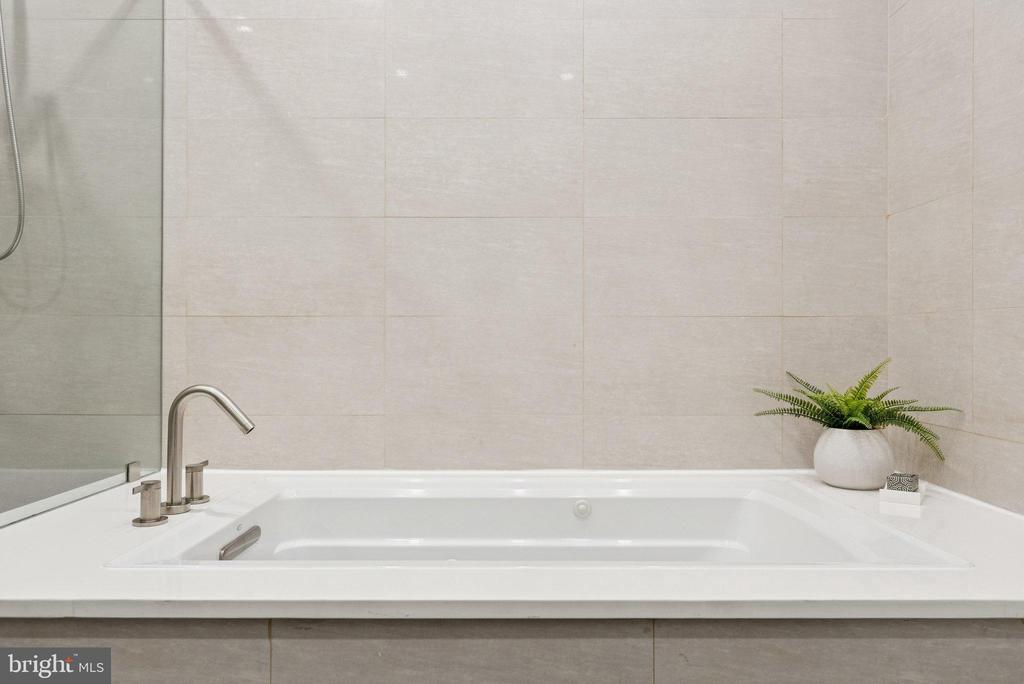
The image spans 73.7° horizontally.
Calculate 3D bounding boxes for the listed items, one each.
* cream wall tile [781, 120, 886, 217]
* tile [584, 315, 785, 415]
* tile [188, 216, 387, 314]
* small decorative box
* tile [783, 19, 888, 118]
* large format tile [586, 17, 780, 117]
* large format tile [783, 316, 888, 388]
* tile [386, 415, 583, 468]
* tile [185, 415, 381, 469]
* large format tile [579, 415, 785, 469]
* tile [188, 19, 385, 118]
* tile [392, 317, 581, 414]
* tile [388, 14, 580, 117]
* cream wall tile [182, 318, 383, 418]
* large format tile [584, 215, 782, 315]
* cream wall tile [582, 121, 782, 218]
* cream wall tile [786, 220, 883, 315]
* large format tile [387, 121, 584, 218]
[{"bbox_3d":[0.990,-0.533,2.099,0.322,0.302,0.010,0,0,0],"label":"cream wall tile"},{"bbox_3d":[0.524,0.073,2.100,0.609,0.302,0.010,0,0,0],"label":"tile"},{"bbox_3d":[-0.693,-0.231,2.100,0.606,0.303,0.010,0,0,0],"label":"tile"},{"bbox_3d":[0.967,0.343,1.690,0.073,0.036,0.062,0,0,23],"label":"small decorative box"},{"bbox_3d":[0.990,-0.839,2.100,0.322,0.303,0.010,0,0,0],"label":"tile"},{"bbox_3d":[0.524,-0.839,2.100,0.609,0.303,0.010,0,0,0],"label":"large format tile"},{"bbox_3d":[0.990,0.073,2.100,0.322,0.302,0.010,0,0,0],"label":"large format tile"},{"bbox_3d":[-0.085,0.308,2.100,0.608,0.166,0.010,0,0,0],"label":"tile"},{"bbox_3d":[-0.693,0.308,2.099,0.607,0.162,0.010,0,0,0],"label":"tile"},{"bbox_3d":[0.524,0.308,2.099,0.605,0.162,0.010,0,0,0],"label":"large format tile"},{"bbox_3d":[-0.693,-0.839,2.100,0.606,0.303,0.010,0,0,0],"label":"tile"},{"bbox_3d":[-0.084,0.074,2.099,0.606,0.302,0.010,0,0,0],"label":"tile"},{"bbox_3d":[-0.085,-0.839,2.100,0.608,0.303,0.010,0,0,0],"label":"tile"},{"bbox_3d":[-0.693,0.074,2.099,0.607,0.302,0.010,0,0,0],"label":"cream wall tile"},{"bbox_3d":[0.524,-0.229,2.099,0.605,0.302,0.010,0,0,0],"label":"large format tile"},{"bbox_3d":[0.524,-0.533,2.099,0.605,0.302,0.010,0,0,0],"label":"cream wall tile"},{"bbox_3d":[0.990,-0.229,2.099,0.322,0.302,0.010,0,0,0],"label":"cream wall tile"},{"bbox_3d":[-0.085,-0.534,2.100,0.608,0.303,0.010,0,0,0],"label":"large format tile"}]

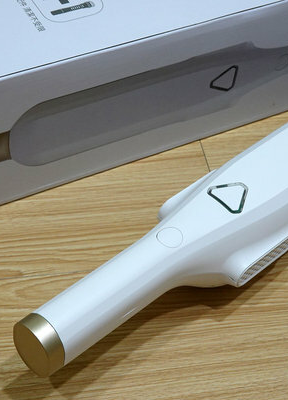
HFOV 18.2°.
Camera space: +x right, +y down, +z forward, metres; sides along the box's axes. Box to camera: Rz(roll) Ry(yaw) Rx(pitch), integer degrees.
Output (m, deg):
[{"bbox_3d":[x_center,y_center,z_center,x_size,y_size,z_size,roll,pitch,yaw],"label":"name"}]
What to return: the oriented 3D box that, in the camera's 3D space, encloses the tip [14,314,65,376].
[{"bbox_3d":[-0.066,0.091,0.565,0.012,0.038,0.038,-31,55,-34],"label":"tip"}]

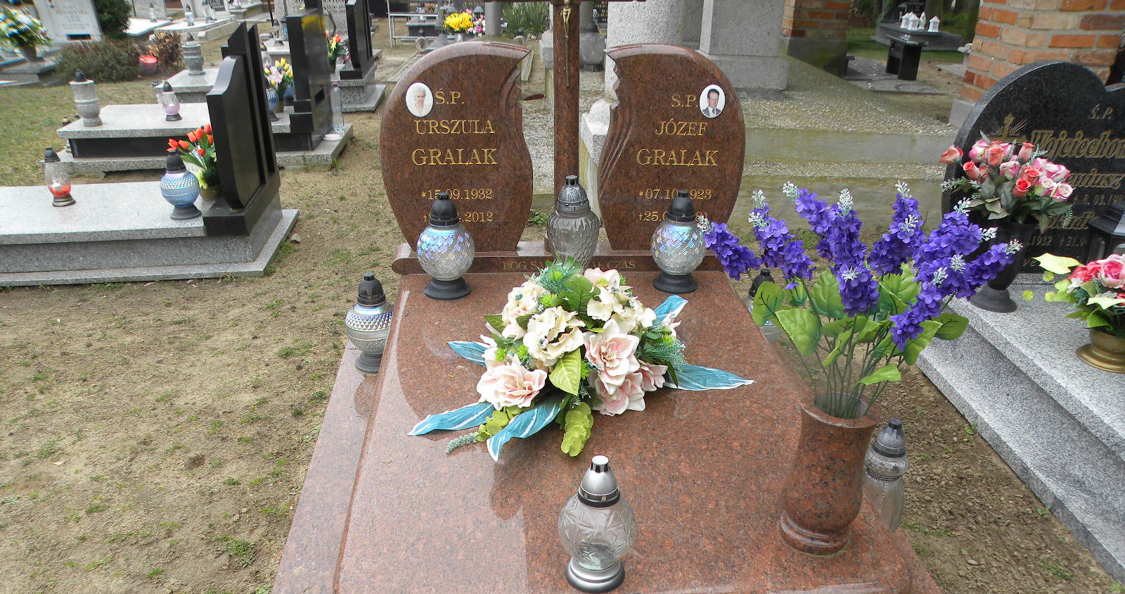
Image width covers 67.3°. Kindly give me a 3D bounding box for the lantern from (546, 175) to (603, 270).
[{"bbox_3d":[0.041,-0.210,2.732,0.178,0.370,0.178,-2,25,-4],"label":"lantern"}]

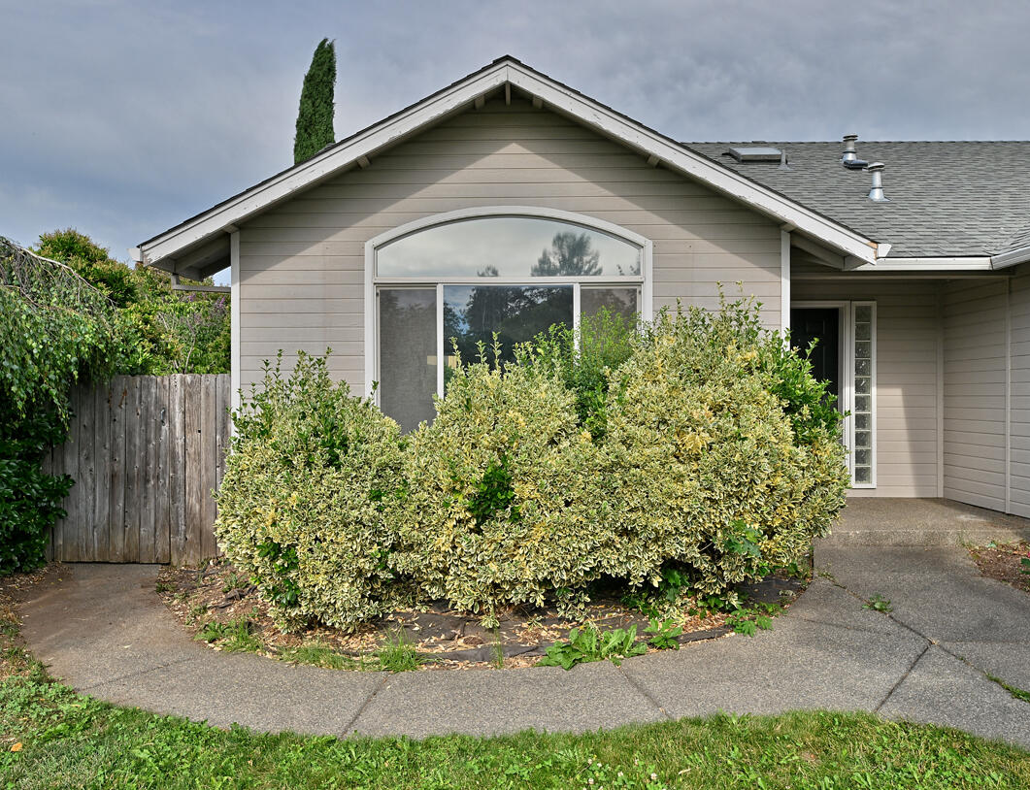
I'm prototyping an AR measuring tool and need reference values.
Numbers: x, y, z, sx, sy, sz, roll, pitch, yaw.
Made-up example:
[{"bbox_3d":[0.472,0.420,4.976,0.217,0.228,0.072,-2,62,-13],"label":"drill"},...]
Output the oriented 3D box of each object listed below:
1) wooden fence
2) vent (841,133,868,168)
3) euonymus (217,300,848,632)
[{"bbox_3d":[-3.510,0.686,7.250,1.780,1.740,0.080,0,0,0],"label":"wooden fence"},{"bbox_3d":[4.803,-3.447,11.200,0.350,0.480,0.330,0,0,0],"label":"vent"},{"bbox_3d":[0.130,0.370,5.800,4.500,2.150,1.800,0,0,0],"label":"euonymus"}]

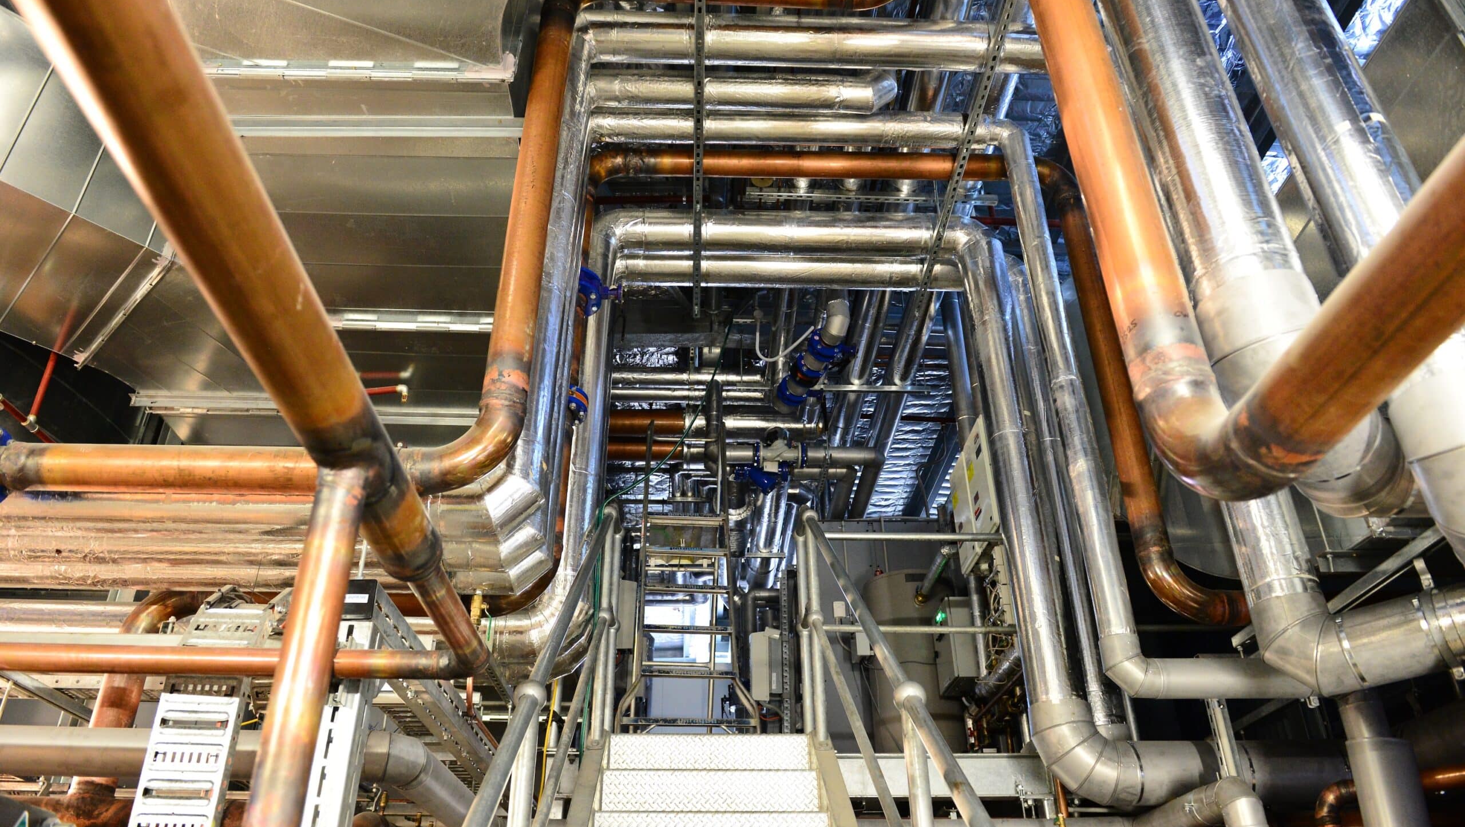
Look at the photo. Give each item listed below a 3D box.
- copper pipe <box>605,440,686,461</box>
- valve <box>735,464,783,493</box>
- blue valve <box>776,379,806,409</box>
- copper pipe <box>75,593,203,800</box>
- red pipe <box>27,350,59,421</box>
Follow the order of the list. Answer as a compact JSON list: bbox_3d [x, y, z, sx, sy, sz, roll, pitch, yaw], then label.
[{"bbox_3d":[-0.721,0.317,8.150,0.680,0.150,0.150,0,-31,0],"label":"copper pipe"},{"bbox_3d":[0.222,0.533,8.050,0.390,0.210,0.180,0,-31,0],"label":"valve"},{"bbox_3d":[0.447,-0.147,7.400,0.210,0.210,0.120,11,-33,-18],"label":"blue valve"},{"bbox_3d":[-2.112,0.976,3.482,0.240,0.710,0.130,0,-31,0],"label":"copper pipe"},{"bbox_3d":[-4.114,-0.164,5.837,0.035,0.510,0.035,-3,-29,-2],"label":"red pipe"}]

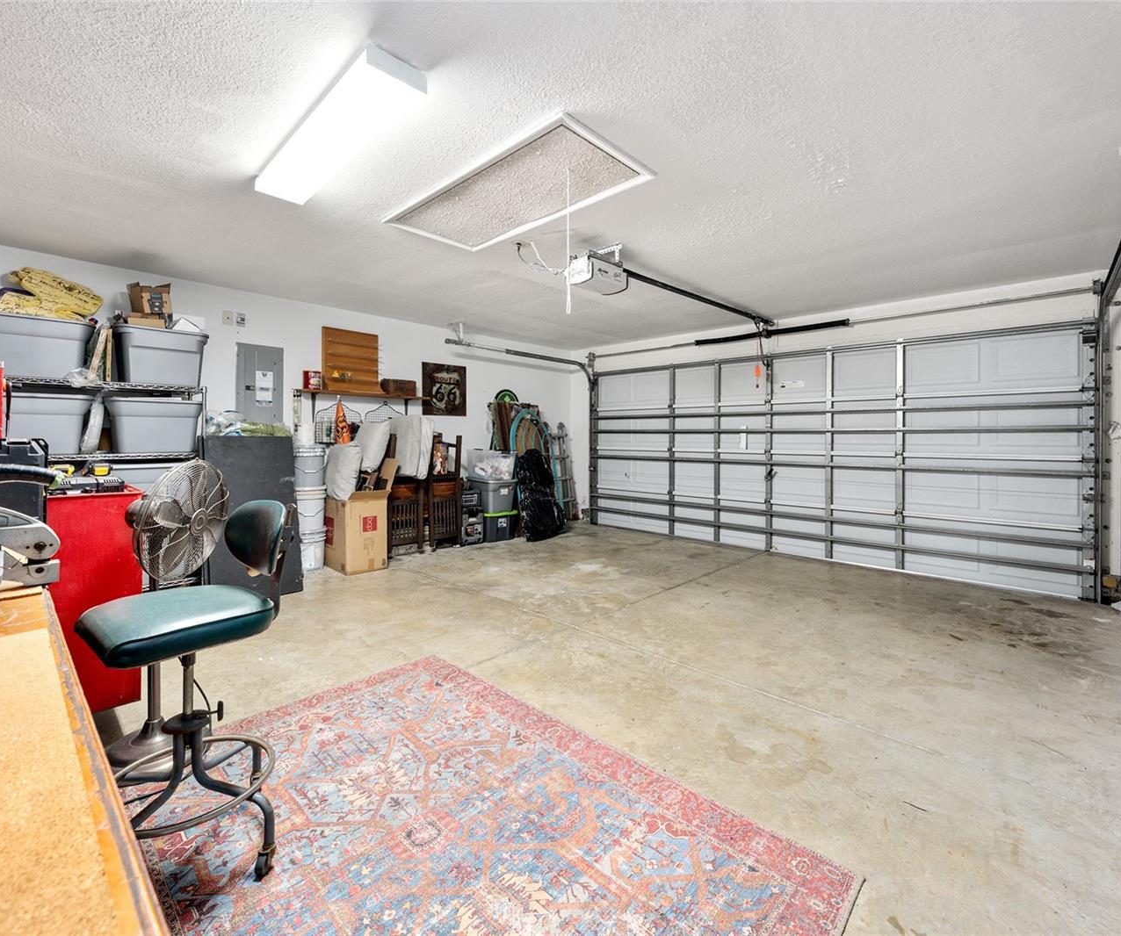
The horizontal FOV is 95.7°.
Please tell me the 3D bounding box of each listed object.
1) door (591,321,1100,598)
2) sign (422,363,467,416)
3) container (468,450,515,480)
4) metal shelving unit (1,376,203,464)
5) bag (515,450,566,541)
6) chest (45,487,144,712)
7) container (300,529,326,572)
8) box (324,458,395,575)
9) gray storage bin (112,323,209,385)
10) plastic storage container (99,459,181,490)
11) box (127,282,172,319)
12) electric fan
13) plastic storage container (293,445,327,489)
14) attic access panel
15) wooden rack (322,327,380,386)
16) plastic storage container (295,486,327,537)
[{"bbox_3d":[2.213,-0.163,5.453,4.900,2.090,0.110,3,3,44],"label":"door"},{"bbox_3d":[-1.336,-0.900,5.893,0.020,0.575,0.585,3,3,44],"label":"sign"},{"bbox_3d":[-0.826,-0.017,6.058,0.460,0.335,0.410,3,4,44],"label":"container"},{"bbox_3d":[-3.191,0.199,3.484,0.500,1.555,1.220,3,4,44],"label":"metal shelving unit"},{"bbox_3d":[-0.245,0.298,6.184,0.460,1.040,0.600,3,3,44],"label":"bag"},{"bbox_3d":[-2.123,0.576,1.931,0.470,0.975,0.740,3,4,44],"label":"chest"},{"bbox_3d":[-2.269,0.718,4.632,0.300,0.385,0.300,3,4,44],"label":"container"},{"bbox_3d":[-1.896,0.423,4.715,0.560,0.960,0.430,3,4,44],"label":"box"},{"bbox_3d":[-3.010,-0.806,3.806,0.420,0.400,0.550,3,3,44],"label":"gray storage bin"},{"bbox_3d":[-3.047,0.165,3.773,0.420,0.400,0.560,3,3,44],"label":"plastic storage container"},{"bbox_3d":[-2.911,-1.192,3.601,0.190,0.220,0.200,-1,3,-26],"label":"box"},{"bbox_3d":[-1.569,0.516,1.965,0.400,1.120,0.480,0,2,-3],"label":"electric fan"},{"bbox_3d":[-2.277,-0.016,4.595,0.285,0.380,0.285,3,3,44],"label":"plastic storage container"},{"bbox_3d":[-0.289,-1.414,2.699,1.458,0.050,0.661,3,3,44],"label":"attic access panel"},{"bbox_3d":[-2.014,-1.039,4.961,0.170,0.610,0.560,3,4,44],"label":"wooden rack"},{"bbox_3d":[-2.266,0.337,4.611,0.300,0.395,0.300,3,4,44],"label":"plastic storage container"}]

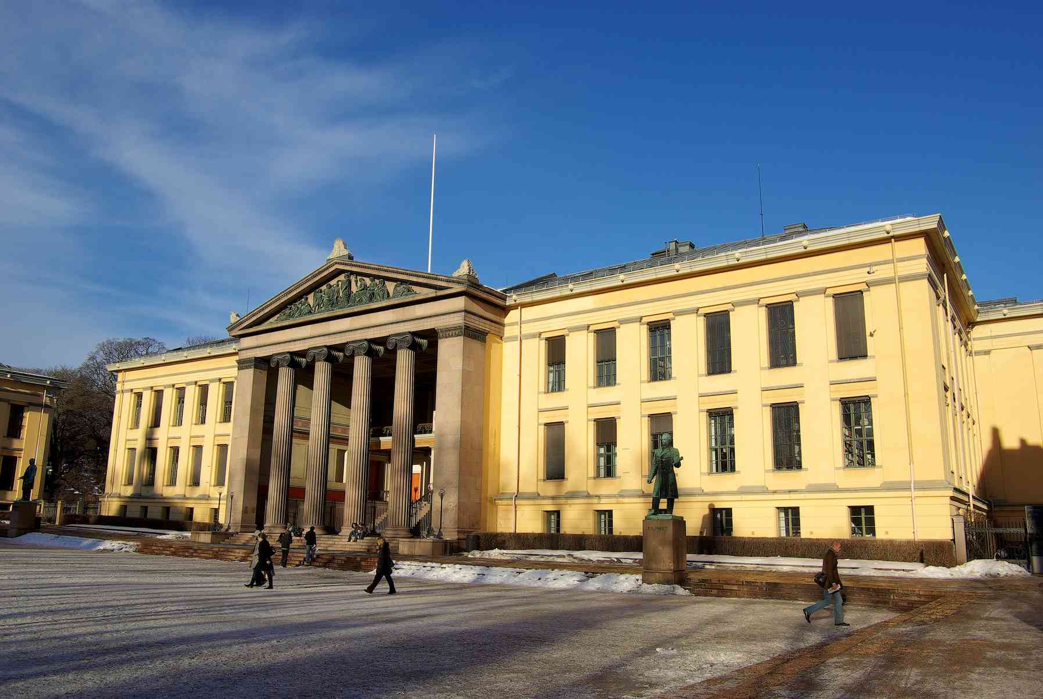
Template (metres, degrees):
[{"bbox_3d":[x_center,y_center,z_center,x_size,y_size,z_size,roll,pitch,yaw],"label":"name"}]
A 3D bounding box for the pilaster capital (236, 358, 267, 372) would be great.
[{"bbox_3d":[-17.874,1.065,53.883,2.100,0.800,1.250,-8,-15,34],"label":"pilaster capital"}]

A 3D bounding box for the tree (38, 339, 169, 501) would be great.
[{"bbox_3d":[-44.448,8.423,86.934,13.000,20.000,13.000,-8,-15,34],"label":"tree"}]

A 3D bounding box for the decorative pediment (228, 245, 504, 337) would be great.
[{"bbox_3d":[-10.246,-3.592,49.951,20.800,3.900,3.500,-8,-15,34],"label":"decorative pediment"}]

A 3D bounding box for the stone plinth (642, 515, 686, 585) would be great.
[{"bbox_3d":[4.641,6.520,26.351,1.100,2.280,1.070,-8,-16,33],"label":"stone plinth"}]

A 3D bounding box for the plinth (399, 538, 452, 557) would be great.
[{"bbox_3d":[-4.505,9.278,38.186,2.100,0.710,1.450,-8,-16,33],"label":"plinth"}]

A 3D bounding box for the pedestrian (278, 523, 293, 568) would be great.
[{"bbox_3d":[-9.635,8.071,33.383,0.550,1.770,0.500,-8,-16,33],"label":"pedestrian"}]

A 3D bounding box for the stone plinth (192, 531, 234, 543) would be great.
[{"bbox_3d":[-18.081,11.009,47.554,2.088,0.680,1.500,-8,-16,33],"label":"stone plinth"}]

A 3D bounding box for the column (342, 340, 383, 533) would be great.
[{"bbox_3d":[-9.419,5.081,46.990,1.950,11.200,1.650,-8,-15,34],"label":"column"}]

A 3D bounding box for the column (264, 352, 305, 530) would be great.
[{"bbox_3d":[-14.998,5.813,50.855,1.950,11.200,1.650,-8,-15,34],"label":"column"}]

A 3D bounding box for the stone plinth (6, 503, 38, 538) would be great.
[{"bbox_3d":[-32.035,10.987,52.247,1.240,2.160,1.200,-8,-16,33],"label":"stone plinth"}]

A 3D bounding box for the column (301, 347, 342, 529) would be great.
[{"bbox_3d":[-12.136,5.438,48.862,1.950,11.200,1.650,-8,-15,34],"label":"column"}]

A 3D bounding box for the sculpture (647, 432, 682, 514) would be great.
[{"bbox_3d":[4.898,4.294,27.893,1.080,2.820,0.920,-8,-15,34],"label":"sculpture"}]

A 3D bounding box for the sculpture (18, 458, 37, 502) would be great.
[{"bbox_3d":[-33.599,8.795,55.286,1.000,2.850,1.150,-8,-15,34],"label":"sculpture"}]

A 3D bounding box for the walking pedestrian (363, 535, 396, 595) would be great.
[{"bbox_3d":[-4.154,6.391,24.104,0.950,1.720,0.550,3,-13,-9],"label":"walking pedestrian"}]

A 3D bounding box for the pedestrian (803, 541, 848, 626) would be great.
[{"bbox_3d":[6.355,4.880,16.995,0.950,1.750,0.550,-6,-15,29],"label":"pedestrian"}]

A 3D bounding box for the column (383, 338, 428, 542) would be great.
[{"bbox_3d":[-6.266,4.496,42.971,1.760,10.650,1.600,-8,-16,33],"label":"column"}]

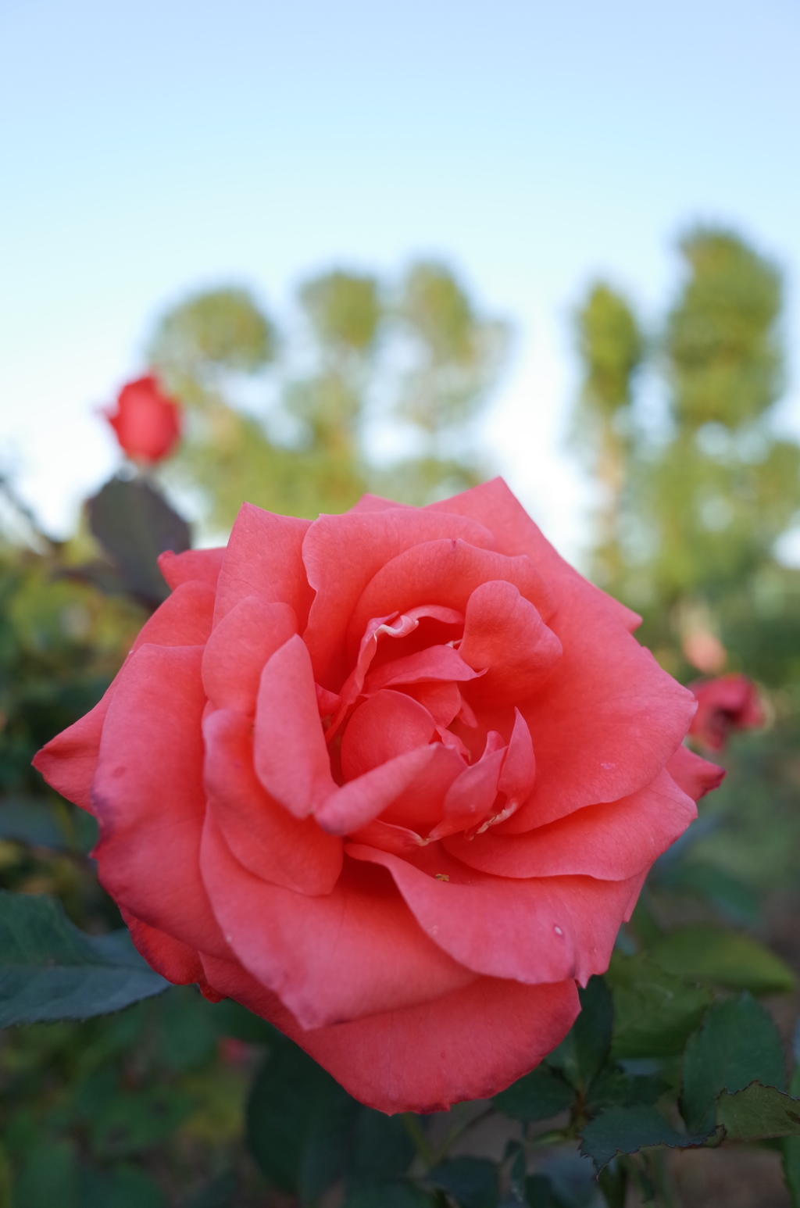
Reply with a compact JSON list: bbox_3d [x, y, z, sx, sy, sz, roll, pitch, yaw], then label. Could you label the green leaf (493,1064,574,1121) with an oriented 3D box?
[{"bbox_3d":[0.029,0.108,0.208,0.019,0.006,0.015,4,42,5],"label":"green leaf"}]

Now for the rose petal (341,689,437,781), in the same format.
[{"bbox_3d":[-0.002,0.025,0.178,0.018,0.018,0.012,0,-10,-10],"label":"rose petal"}]

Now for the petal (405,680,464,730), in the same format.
[{"bbox_3d":[0.007,0.020,0.184,0.013,0.011,0.008,0,0,0],"label":"petal"}]

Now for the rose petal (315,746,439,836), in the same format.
[{"bbox_3d":[-0.004,0.031,0.156,0.022,0.016,0.013,0,0,12],"label":"rose petal"}]

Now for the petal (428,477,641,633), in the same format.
[{"bbox_3d":[0.029,-0.011,0.205,0.047,0.035,0.015,0,-5,0],"label":"petal"}]

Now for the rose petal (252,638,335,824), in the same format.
[{"bbox_3d":[-0.019,0.022,0.166,0.015,0.032,0.014,0,0,0],"label":"rose petal"}]

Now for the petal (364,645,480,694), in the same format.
[{"bbox_3d":[0.004,0.011,0.165,0.021,0.006,0.011,0,45,0],"label":"petal"}]

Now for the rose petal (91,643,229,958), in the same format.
[{"bbox_3d":[-0.040,0.034,0.162,0.028,0.054,0.022,0,0,9],"label":"rose petal"}]

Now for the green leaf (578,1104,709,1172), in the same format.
[{"bbox_3d":[0.051,0.113,0.198,0.028,0.006,0.015,3,32,5],"label":"green leaf"}]

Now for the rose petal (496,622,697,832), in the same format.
[{"bbox_3d":[0.035,0.022,0.168,0.037,0.038,0.022,0,0,20],"label":"rose petal"}]

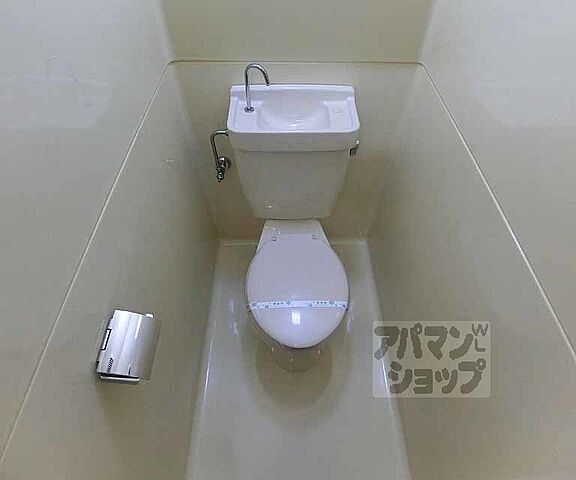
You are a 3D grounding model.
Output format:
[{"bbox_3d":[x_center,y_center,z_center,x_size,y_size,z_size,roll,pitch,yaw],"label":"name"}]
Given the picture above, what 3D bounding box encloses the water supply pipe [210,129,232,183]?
[{"bbox_3d":[-0.247,-0.329,1.277,0.076,0.234,0.116,-1,54,0],"label":"water supply pipe"}]

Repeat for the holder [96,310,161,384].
[{"bbox_3d":[-0.334,0.228,0.697,0.099,0.091,0.149,-1,54,0],"label":"holder"}]

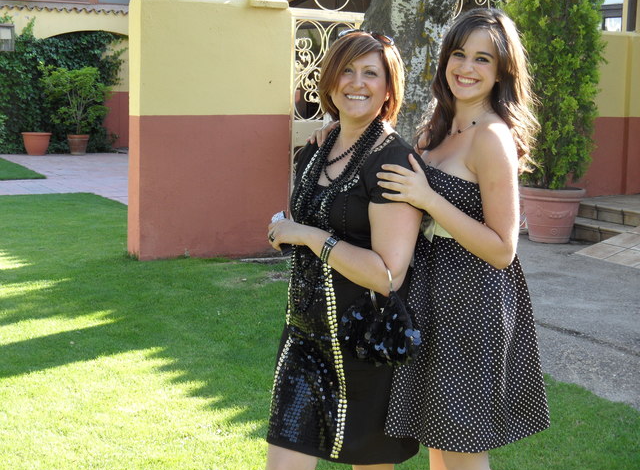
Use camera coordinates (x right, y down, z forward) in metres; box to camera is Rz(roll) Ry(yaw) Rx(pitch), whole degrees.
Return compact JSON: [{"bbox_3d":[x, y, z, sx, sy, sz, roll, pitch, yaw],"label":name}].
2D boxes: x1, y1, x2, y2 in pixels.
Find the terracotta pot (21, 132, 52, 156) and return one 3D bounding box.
[{"bbox_3d":[-6.097,-1.952,19.900,0.650,0.490,0.650,1,8,0],"label":"terracotta pot"}]

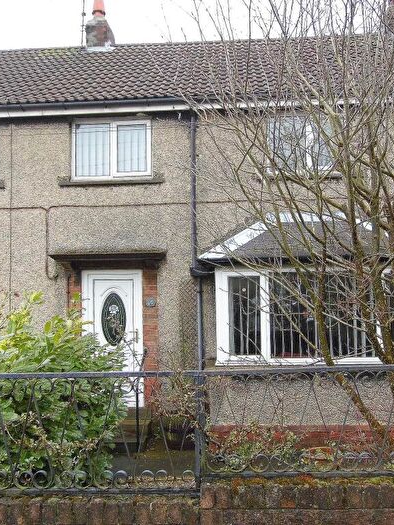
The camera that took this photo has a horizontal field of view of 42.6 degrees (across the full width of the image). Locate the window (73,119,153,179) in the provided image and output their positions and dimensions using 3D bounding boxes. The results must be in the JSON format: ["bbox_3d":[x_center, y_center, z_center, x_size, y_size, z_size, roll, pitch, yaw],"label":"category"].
[{"bbox_3d":[-1.360,-1.807,8.099,1.285,1.006,0.090,-1,-4,3],"label":"window"}]

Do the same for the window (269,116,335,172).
[{"bbox_3d":[1.693,-1.840,7.915,1.192,0.944,0.090,-1,-4,3],"label":"window"}]

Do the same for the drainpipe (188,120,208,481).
[{"bbox_3d":[0.007,0.245,7.700,0.200,5.164,0.130,-1,-4,3],"label":"drainpipe"}]

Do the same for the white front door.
[{"bbox_3d":[-1.300,1.171,7.881,0.956,2.105,0.100,-1,-4,3],"label":"white front door"}]

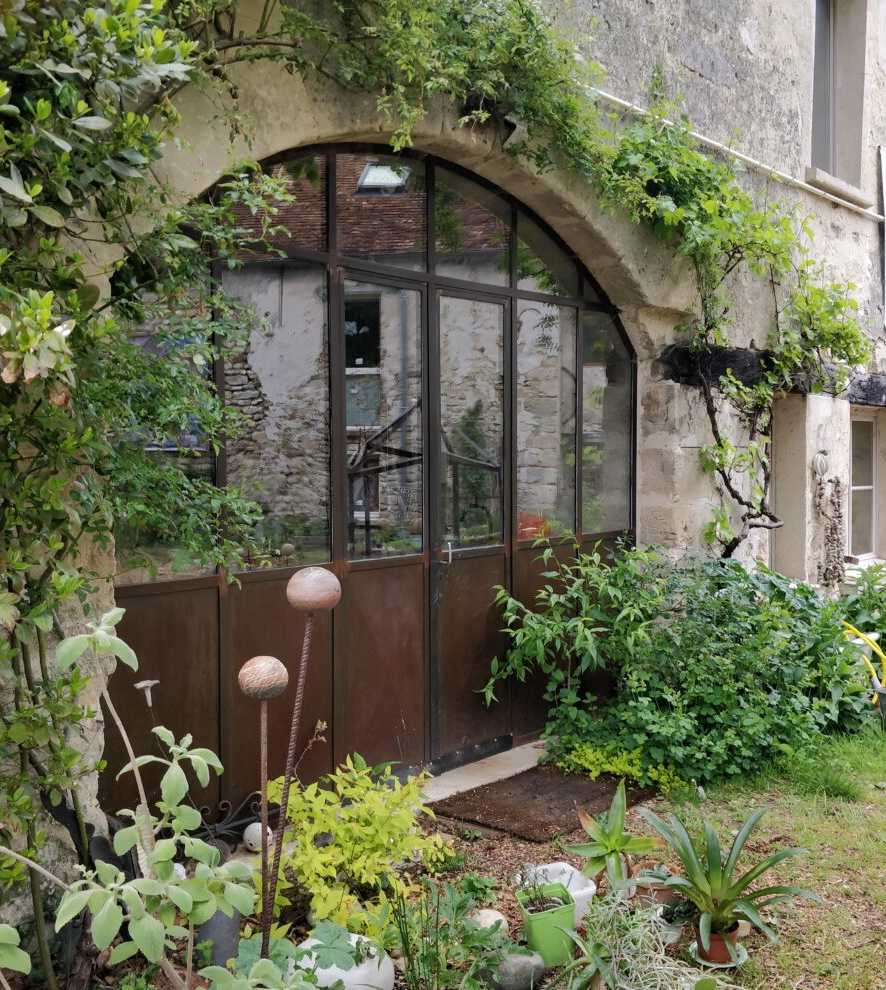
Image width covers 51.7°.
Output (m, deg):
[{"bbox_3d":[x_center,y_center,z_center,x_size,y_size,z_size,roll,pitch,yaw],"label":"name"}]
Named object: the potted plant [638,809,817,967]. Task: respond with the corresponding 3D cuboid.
[{"bbox_3d":[0.850,1.171,2.780,0.510,0.400,0.480,0,3,0],"label":"potted plant"}]

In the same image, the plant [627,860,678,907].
[{"bbox_3d":[0.687,1.299,3.010,0.160,0.135,0.160,0,3,0],"label":"plant"}]

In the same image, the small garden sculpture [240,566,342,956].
[{"bbox_3d":[-0.414,0.768,2.500,0.280,1.130,0.190,0,3,0],"label":"small garden sculpture"}]

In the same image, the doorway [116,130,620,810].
[{"bbox_3d":[-0.027,-0.115,4.207,0.150,2.850,3.360,3,4,45],"label":"doorway"}]

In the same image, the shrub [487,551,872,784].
[{"bbox_3d":[1.336,0.803,4.750,0.850,0.960,2.200,3,4,45],"label":"shrub"}]

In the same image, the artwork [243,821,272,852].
[{"bbox_3d":[-0.688,1.289,3.400,0.110,0.110,0.110,0,3,0],"label":"artwork"}]

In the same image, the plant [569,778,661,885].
[{"bbox_3d":[0.560,1.136,3.060,0.300,0.340,0.280,0,3,0],"label":"plant"}]

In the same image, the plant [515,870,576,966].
[{"bbox_3d":[0.303,1.244,2.730,0.150,0.260,0.150,-2,3,-29],"label":"plant"}]

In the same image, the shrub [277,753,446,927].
[{"bbox_3d":[-0.260,1.124,3.100,0.550,0.500,0.480,0,3,0],"label":"shrub"}]

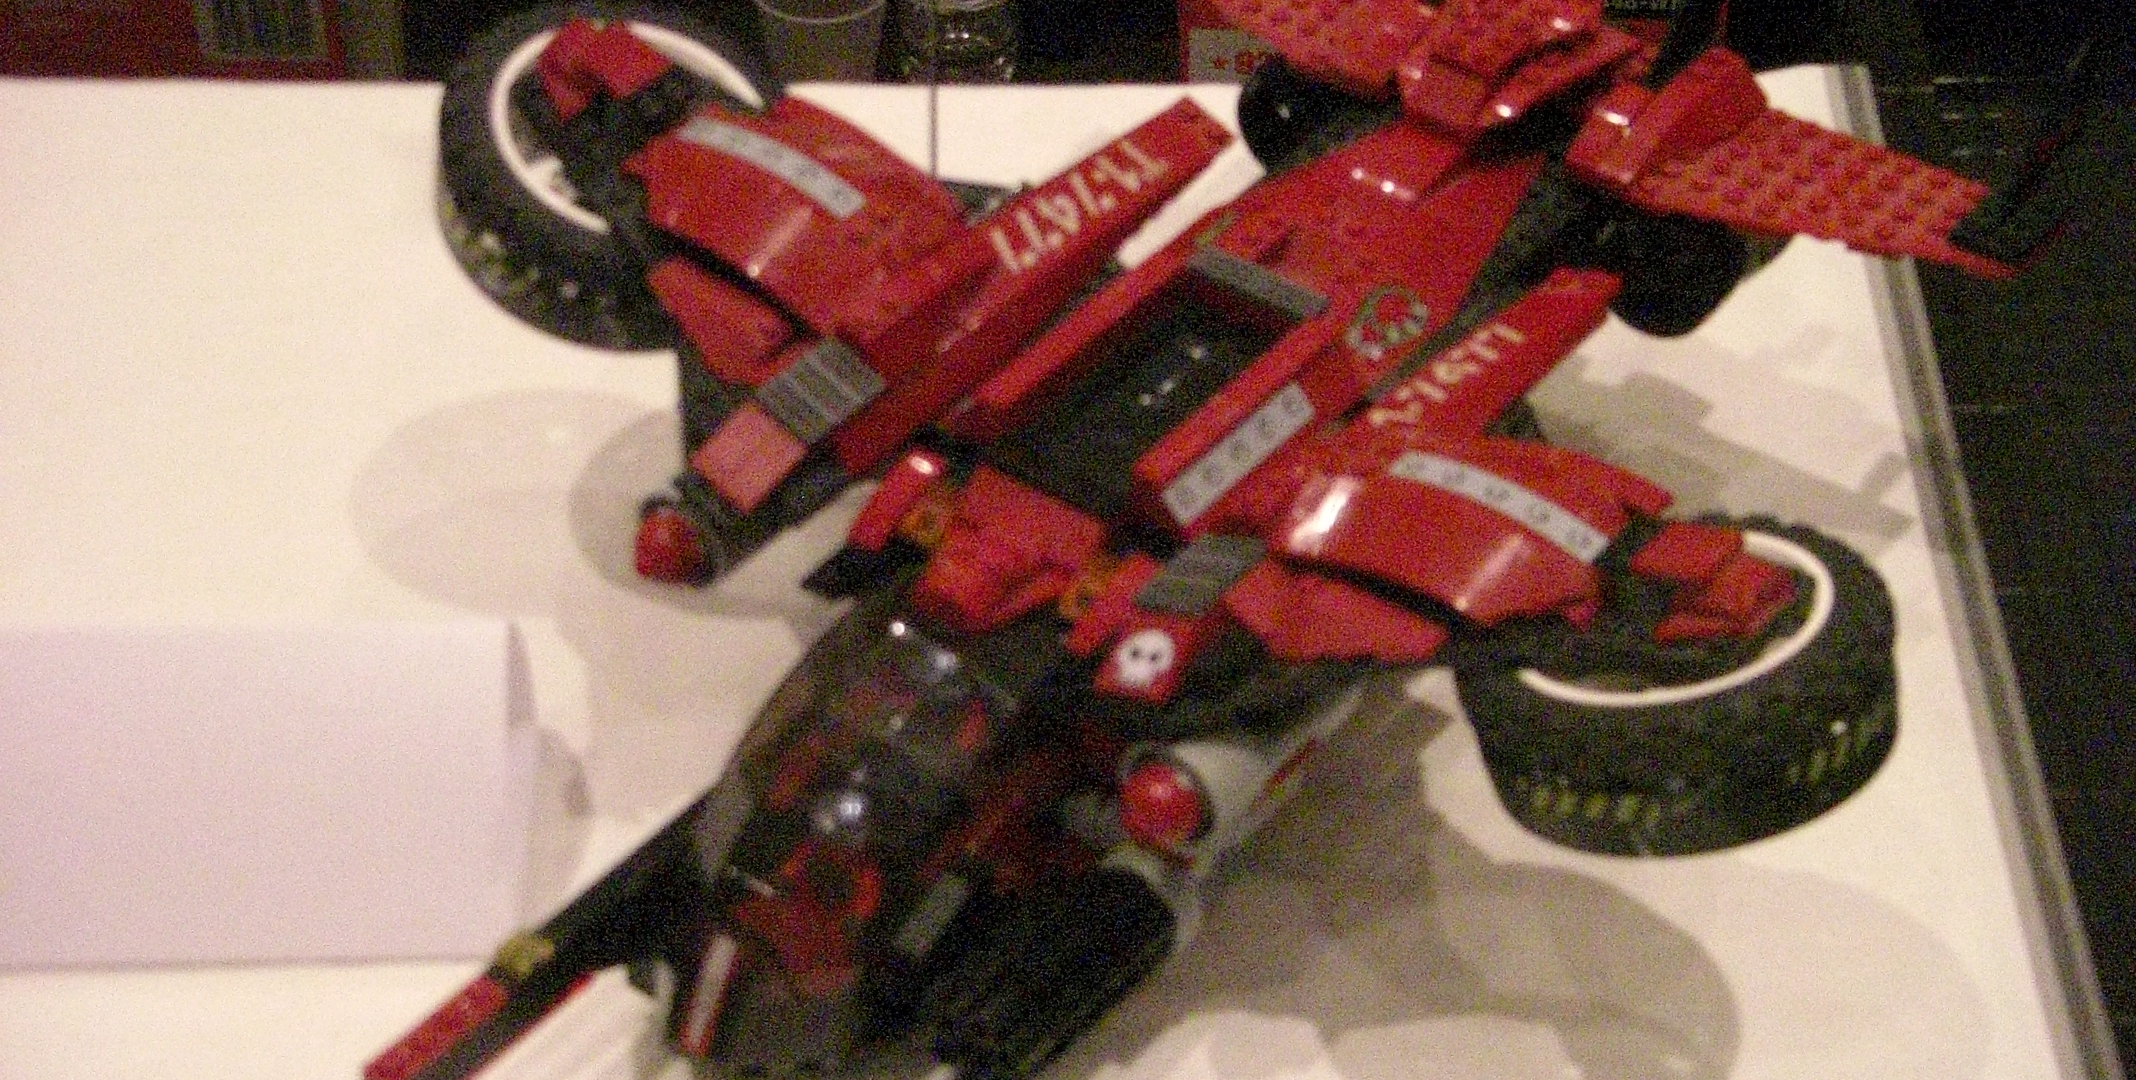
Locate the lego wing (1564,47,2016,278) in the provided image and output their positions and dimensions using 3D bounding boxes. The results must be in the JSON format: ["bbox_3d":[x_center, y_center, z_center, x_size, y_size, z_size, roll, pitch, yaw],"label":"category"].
[{"bbox_3d":[0.161,-0.078,0.946,0.097,0.016,0.050,26,45,28],"label":"lego wing"}]

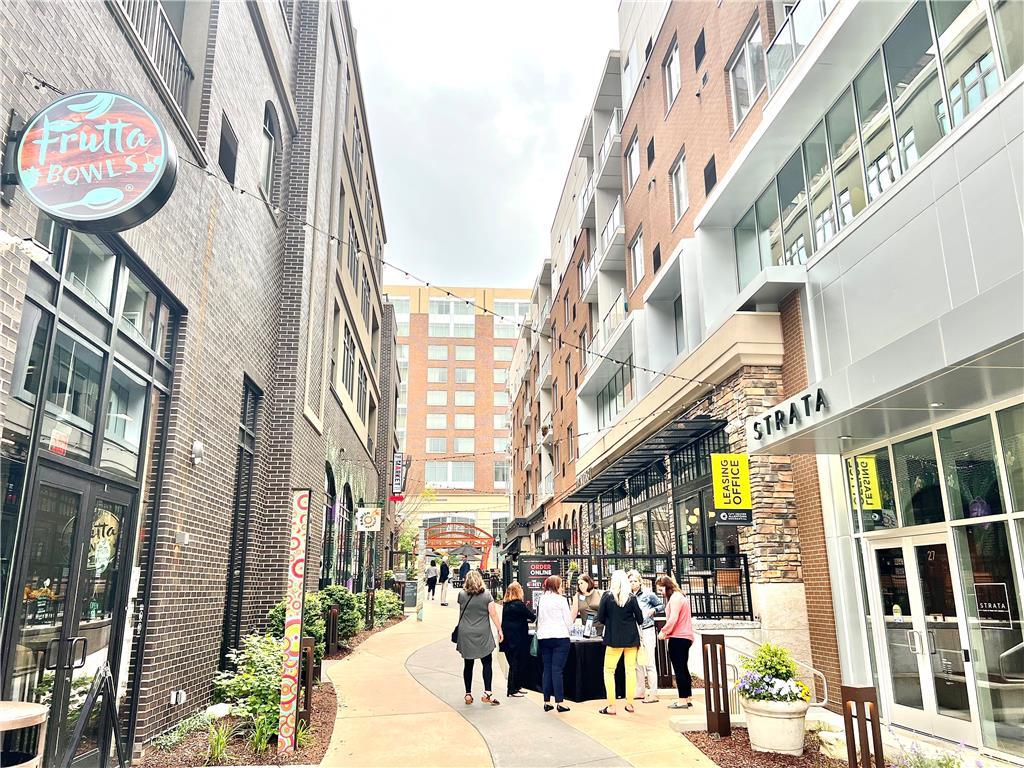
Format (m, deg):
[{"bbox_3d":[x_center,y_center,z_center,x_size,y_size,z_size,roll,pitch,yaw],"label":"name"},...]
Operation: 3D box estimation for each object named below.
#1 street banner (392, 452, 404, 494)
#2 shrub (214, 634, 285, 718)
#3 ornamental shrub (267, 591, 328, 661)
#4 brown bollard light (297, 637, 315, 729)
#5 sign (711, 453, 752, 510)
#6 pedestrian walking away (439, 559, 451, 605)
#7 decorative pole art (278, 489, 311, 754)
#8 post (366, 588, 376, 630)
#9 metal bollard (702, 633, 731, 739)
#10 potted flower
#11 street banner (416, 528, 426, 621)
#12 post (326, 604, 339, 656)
[{"bbox_3d":[-4.913,3.870,33.219,0.400,1.799,0.170,1,-15,-5],"label":"street banner"},{"bbox_3d":[-2.968,3.346,8.796,0.800,0.880,0.820,1,-15,-5],"label":"shrub"},{"bbox_3d":[-3.123,3.654,11.196,0.920,1.180,0.930,1,-15,-5],"label":"ornamental shrub"},{"bbox_3d":[-2.296,3.304,8.523,0.155,0.941,0.155,1,-15,-5],"label":"brown bollard light"},{"bbox_3d":[3.596,1.625,12.580,0.620,0.950,0.040,1,-15,-5],"label":"sign"},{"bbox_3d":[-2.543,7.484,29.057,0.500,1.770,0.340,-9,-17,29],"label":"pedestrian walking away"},{"bbox_3d":[-2.131,2.279,7.564,0.152,2.469,0.135,1,-15,-5],"label":"decorative pole art"},{"bbox_3d":[-3.384,5.390,18.413,0.160,0.908,0.160,-10,-18,34],"label":"post"},{"bbox_3d":[2.024,2.971,7.618,0.153,0.933,0.153,8,-17,-30],"label":"metal bollard"},{"bbox_3d":[2.617,3.068,7.668,0.740,0.980,0.730,1,-15,-5],"label":"potted flower"},{"bbox_3d":[-2.462,5.114,20.750,0.160,2.423,0.140,1,-15,-5],"label":"street banner"},{"bbox_3d":[-3.597,4.967,15.454,0.180,0.980,0.180,1,-15,-5],"label":"post"}]

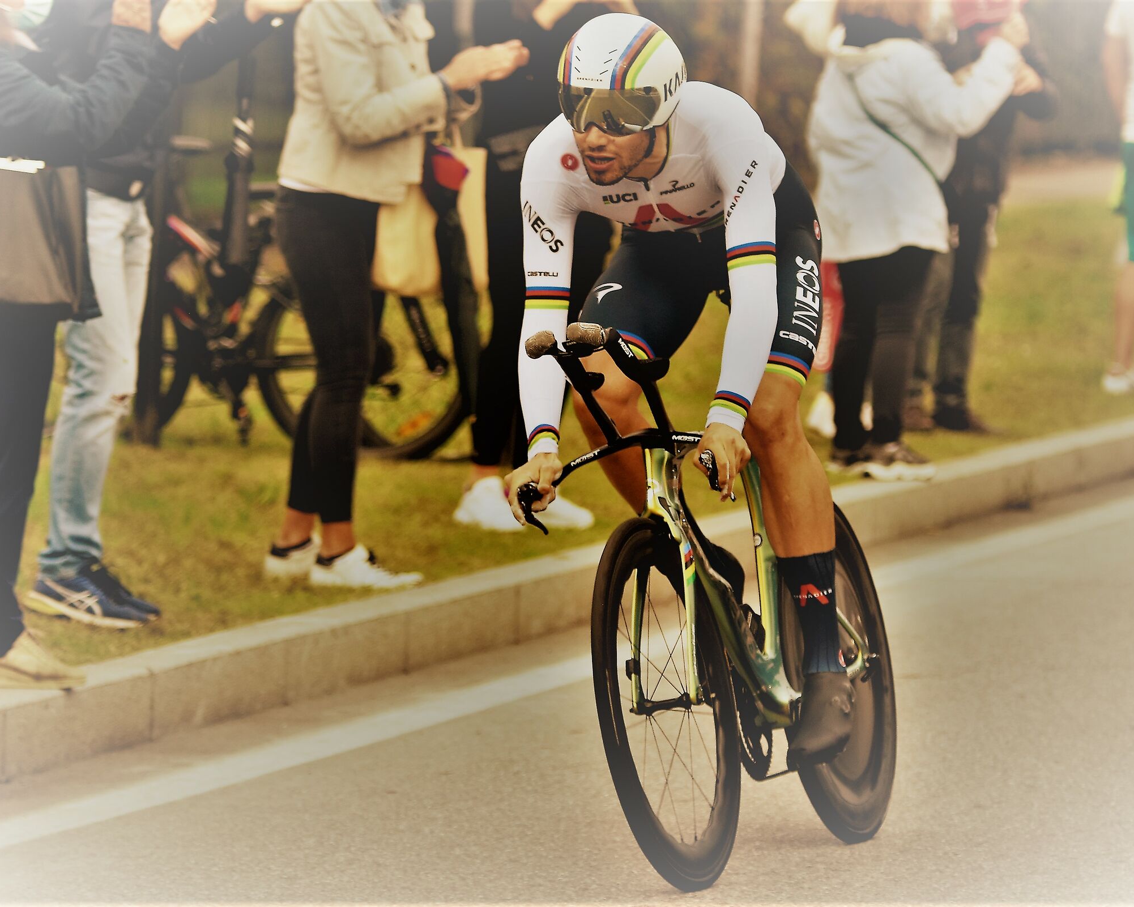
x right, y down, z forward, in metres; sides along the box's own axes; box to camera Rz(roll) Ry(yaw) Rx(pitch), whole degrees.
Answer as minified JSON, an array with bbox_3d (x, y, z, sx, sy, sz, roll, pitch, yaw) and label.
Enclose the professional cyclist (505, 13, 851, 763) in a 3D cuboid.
[{"bbox_3d":[0.250,-0.114,11.760,0.510,1.380,1.000,-4,0,20],"label":"professional cyclist"}]

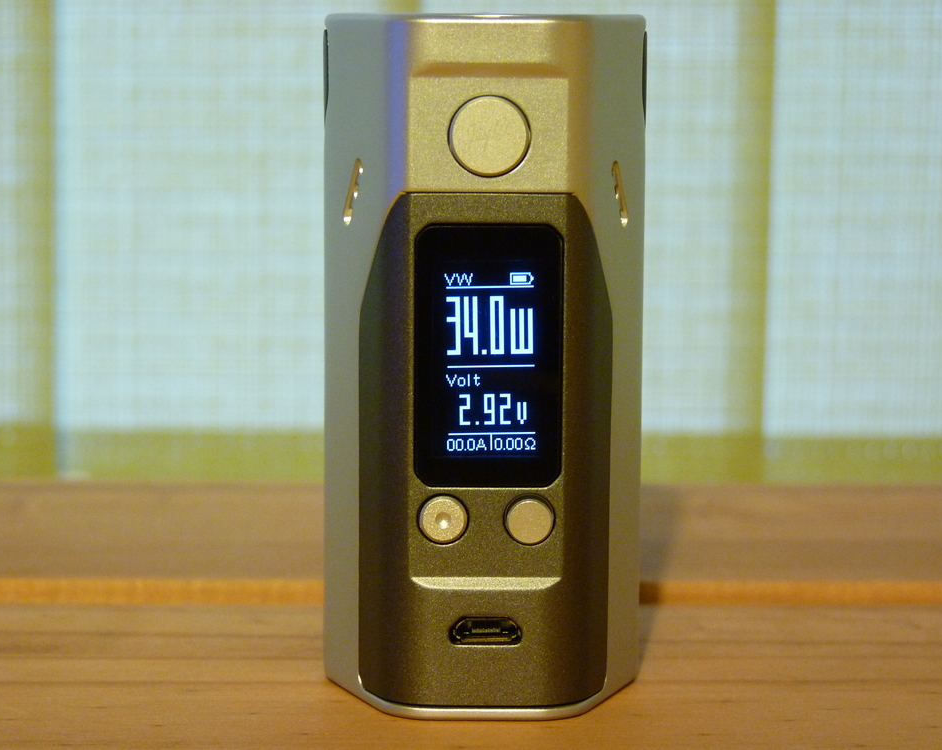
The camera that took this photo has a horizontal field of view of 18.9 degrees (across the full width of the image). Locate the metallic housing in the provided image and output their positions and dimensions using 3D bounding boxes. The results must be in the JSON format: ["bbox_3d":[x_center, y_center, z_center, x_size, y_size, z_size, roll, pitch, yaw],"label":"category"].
[{"bbox_3d":[0.002,-0.003,0.360,0.040,0.085,0.050,0,7,-1],"label":"metallic housing"}]

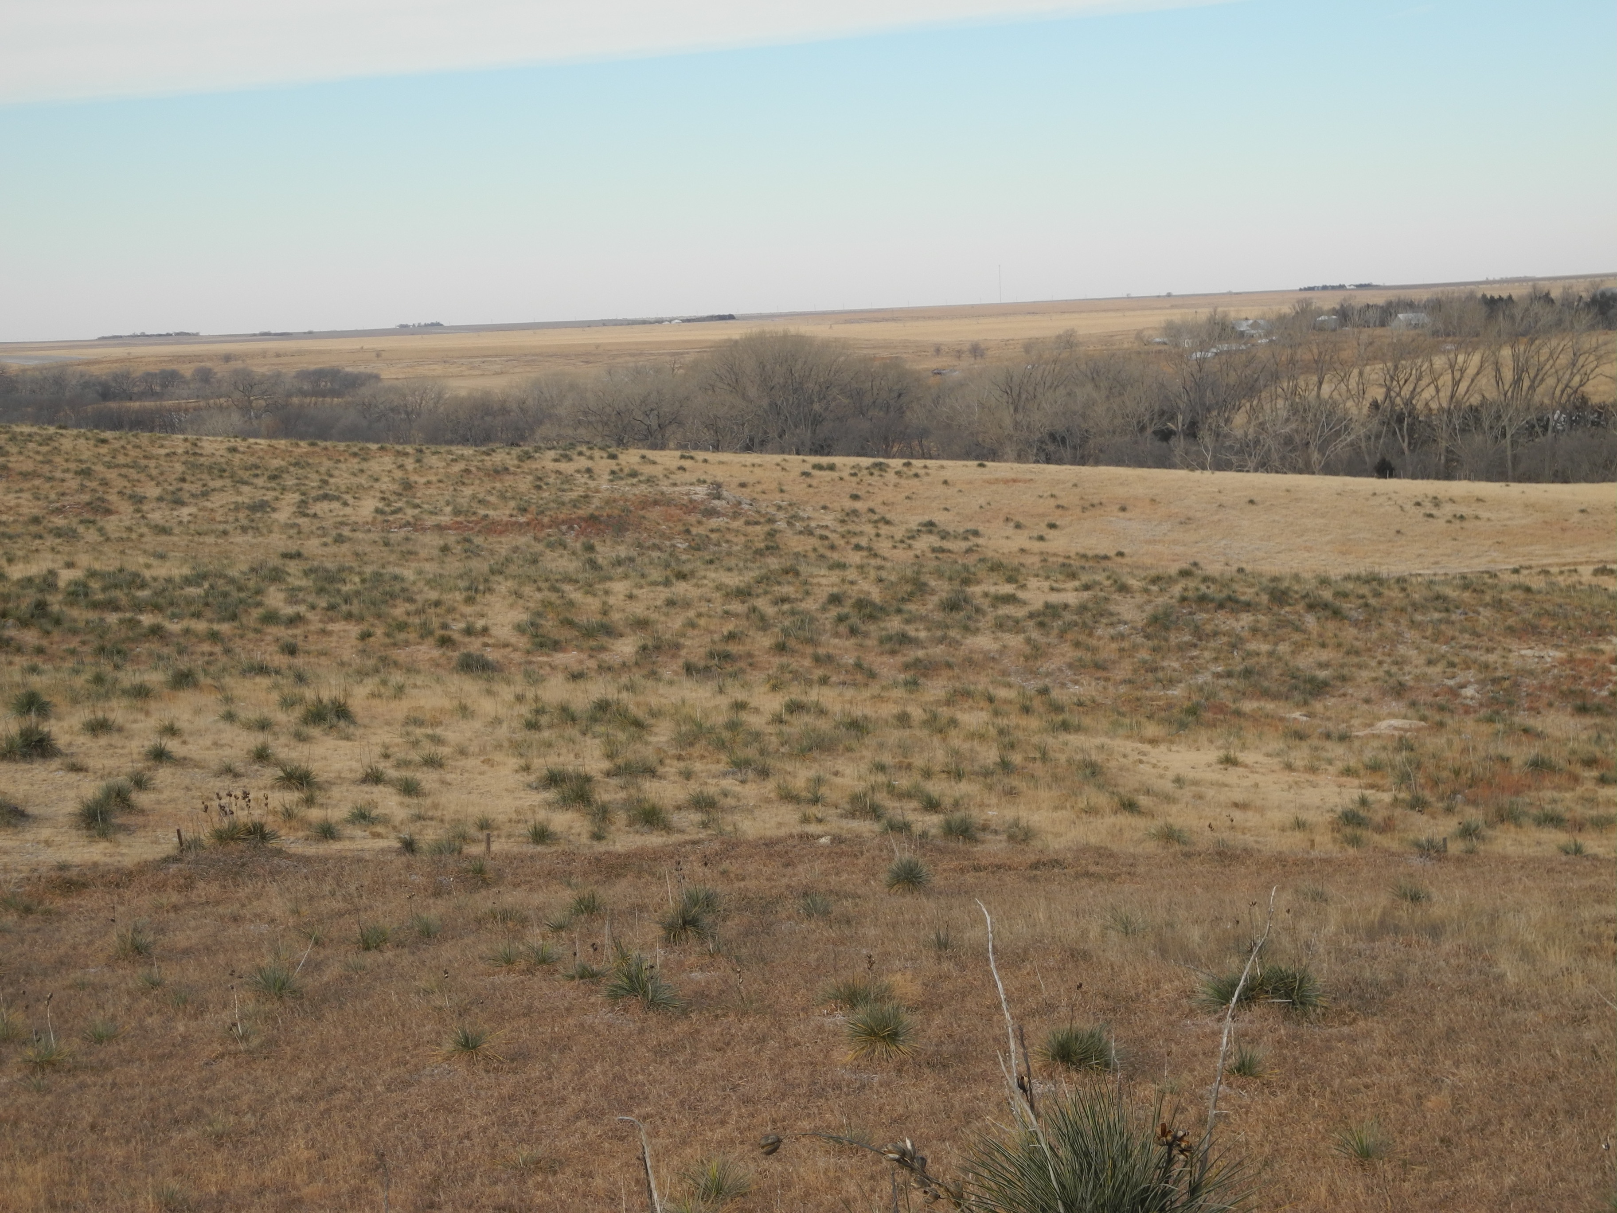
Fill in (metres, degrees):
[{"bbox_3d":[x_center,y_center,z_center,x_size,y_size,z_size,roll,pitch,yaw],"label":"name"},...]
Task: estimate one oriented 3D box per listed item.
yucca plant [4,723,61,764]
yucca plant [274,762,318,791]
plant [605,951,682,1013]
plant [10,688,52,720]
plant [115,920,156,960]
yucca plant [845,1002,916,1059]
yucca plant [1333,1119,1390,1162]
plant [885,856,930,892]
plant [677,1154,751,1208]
[{"bbox_3d":[-14.663,2.577,75.000,1.098,0.660,0.950,-3,4,-11],"label":"yucca plant"},{"bbox_3d":[-8.784,2.921,68.000,0.757,0.450,0.700,-3,4,-7],"label":"yucca plant"},{"bbox_3d":[-1.785,4.063,43.000,0.848,0.570,0.800,-3,4,-3],"label":"plant"},{"bbox_3d":[-15.666,1.960,80.000,0.865,0.570,0.800,-3,4,-11],"label":"plant"},{"bbox_3d":[-8.640,4.284,51.000,0.519,0.430,0.519,-3,4,-10],"label":"plant"},{"bbox_3d":[0.683,4.056,38.000,0.677,0.490,0.677,-2,4,1],"label":"yucca plant"},{"bbox_3d":[4.315,4.162,31.000,0.454,0.310,0.454,-2,4,8],"label":"yucca plant"},{"bbox_3d":[1.402,3.802,56.500,0.629,0.450,0.629,-2,4,1],"label":"plant"},{"bbox_3d":[-0.723,4.396,30.300,0.588,0.370,0.588,-3,4,-2],"label":"plant"}]

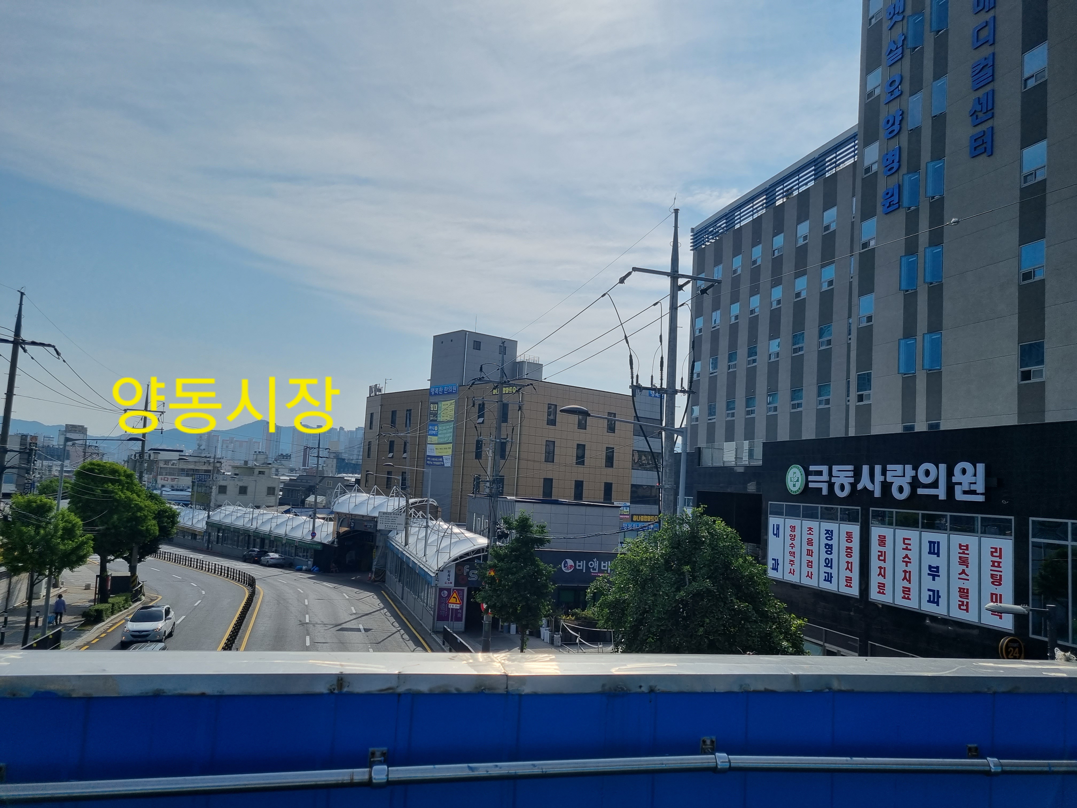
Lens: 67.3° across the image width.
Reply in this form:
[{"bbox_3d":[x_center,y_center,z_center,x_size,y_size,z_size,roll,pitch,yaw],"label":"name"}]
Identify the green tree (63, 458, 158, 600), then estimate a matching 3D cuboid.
[{"bbox_3d":[-27.100,8.181,51.439,5.800,9.000,5.800,3,-6,0],"label":"green tree"}]

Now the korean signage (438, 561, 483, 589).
[{"bbox_3d":[-4.343,9.481,44.900,2.500,1.500,0.150,6,-6,-21],"label":"korean signage"}]

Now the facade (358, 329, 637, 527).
[{"bbox_3d":[-6.305,5.315,92.085,13.800,24.500,34.000,8,-7,-36],"label":"facade"}]

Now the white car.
[{"bbox_3d":[-19.447,10.963,40.618,1.840,1.670,4.410,4,-8,-14],"label":"white car"}]

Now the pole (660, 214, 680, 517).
[{"bbox_3d":[3.113,2.568,20.154,0.380,15.300,0.380,5,-6,-18],"label":"pole"}]

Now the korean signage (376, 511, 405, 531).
[{"bbox_3d":[-9.636,7.701,53.000,1.760,1.200,0.100,5,-6,-19],"label":"korean signage"}]

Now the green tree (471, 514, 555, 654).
[{"bbox_3d":[-1.097,8.486,37.000,3.900,7.300,3.900,4,-6,0],"label":"green tree"}]

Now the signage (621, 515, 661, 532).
[{"bbox_3d":[10.363,12.069,82.000,5.900,1.900,0.300,8,-7,-39],"label":"signage"}]

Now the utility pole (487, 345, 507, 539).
[{"bbox_3d":[-2.131,4.530,37.470,0.380,15.000,0.380,4,-6,0],"label":"utility pole"}]

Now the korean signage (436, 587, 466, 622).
[{"bbox_3d":[-4.814,11.063,44.500,1.600,1.880,0.080,6,-6,-21],"label":"korean signage"}]

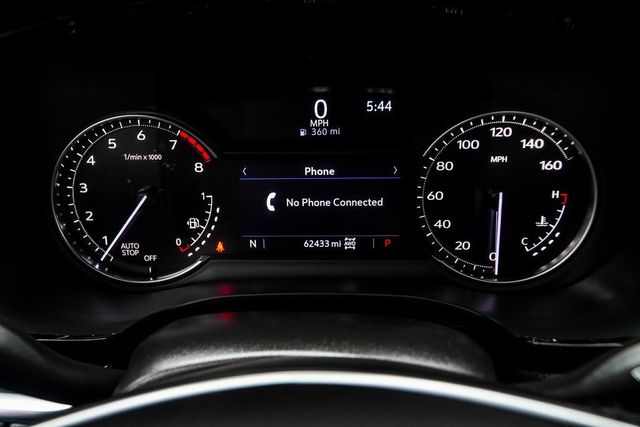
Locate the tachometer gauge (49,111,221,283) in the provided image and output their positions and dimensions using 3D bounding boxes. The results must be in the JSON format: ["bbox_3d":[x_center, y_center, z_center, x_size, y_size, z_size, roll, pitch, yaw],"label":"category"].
[{"bbox_3d":[-0.111,-0.009,0.357,0.103,0.102,0.020,0,1,1],"label":"tachometer gauge"}]

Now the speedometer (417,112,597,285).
[{"bbox_3d":[0.113,-0.009,0.352,0.105,0.102,0.020,0,1,1],"label":"speedometer"}]

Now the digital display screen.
[{"bbox_3d":[0.000,-0.004,0.362,0.100,0.058,0.010,0,1,1],"label":"digital display screen"}]

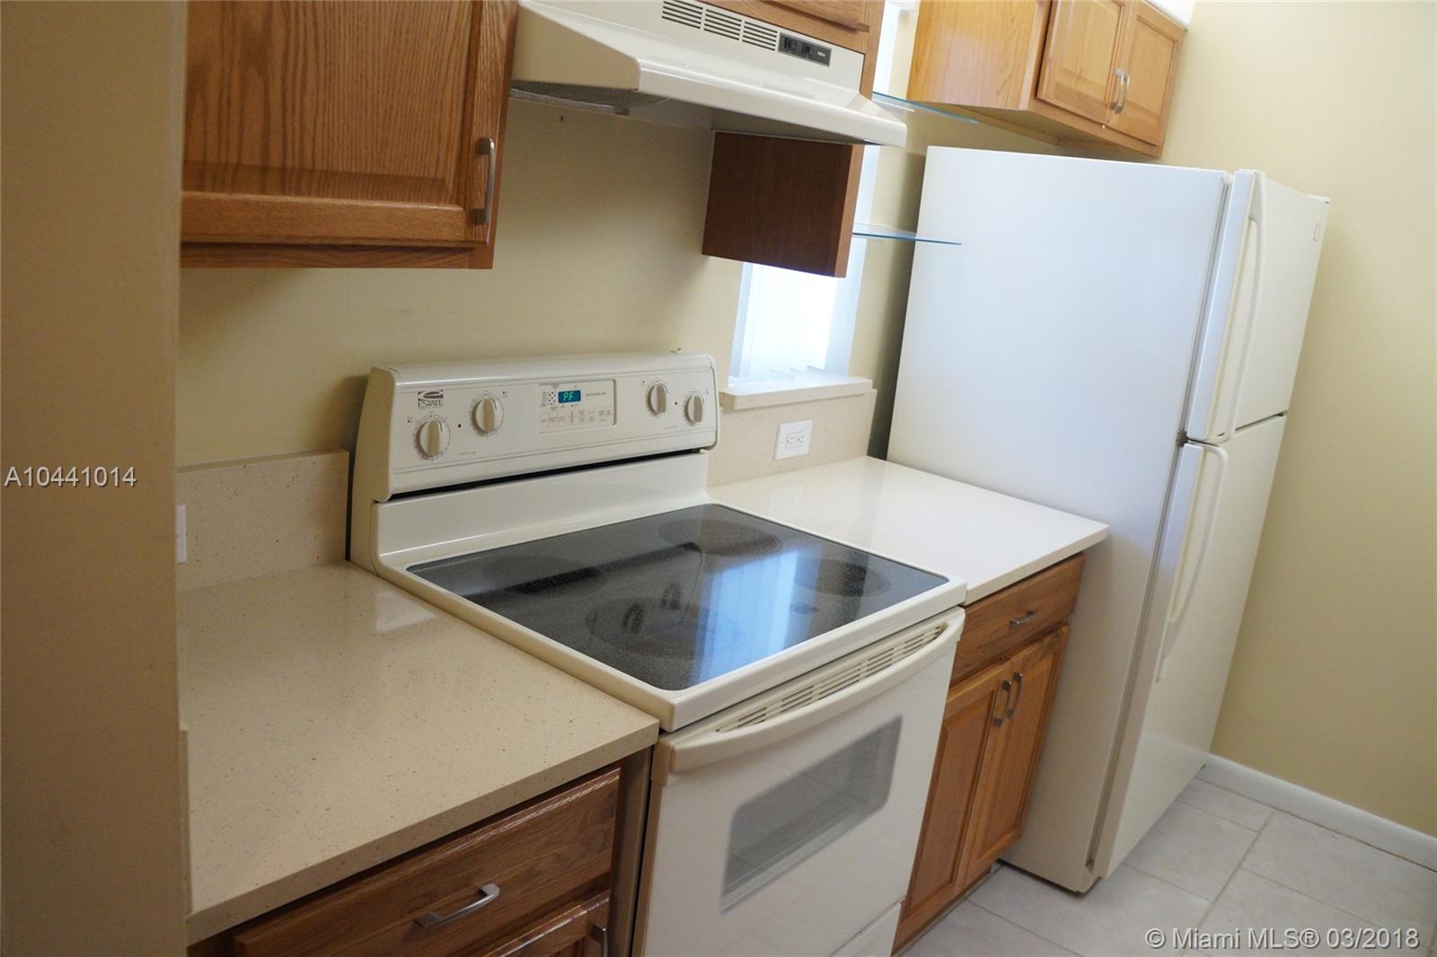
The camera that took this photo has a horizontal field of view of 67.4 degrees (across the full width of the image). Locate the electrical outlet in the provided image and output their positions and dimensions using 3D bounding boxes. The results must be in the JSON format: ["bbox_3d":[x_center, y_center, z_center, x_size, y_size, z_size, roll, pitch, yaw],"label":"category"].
[{"bbox_3d":[0.176,-0.086,2.463,0.010,0.081,0.125,17,18,38],"label":"electrical outlet"}]

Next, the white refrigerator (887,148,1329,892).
[{"bbox_3d":[0.946,0.070,2.771,0.764,1.661,0.778,17,18,38],"label":"white refrigerator"}]

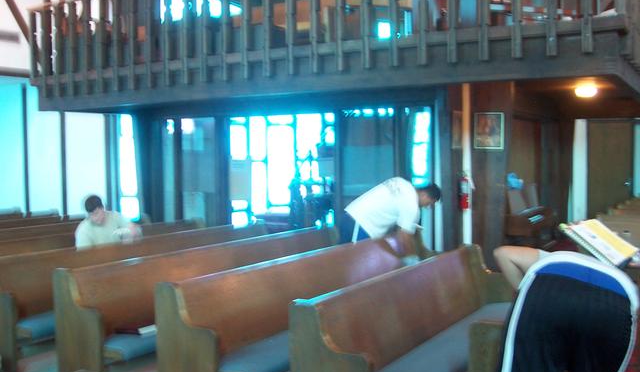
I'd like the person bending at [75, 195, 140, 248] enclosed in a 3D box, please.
[{"bbox_3d":[-1.957,0.714,6.100,0.620,1.270,0.560,2,3,43],"label":"person bending"}]

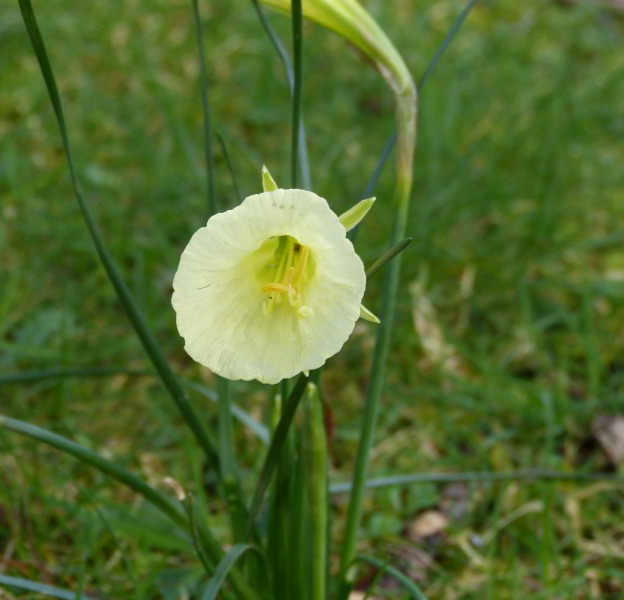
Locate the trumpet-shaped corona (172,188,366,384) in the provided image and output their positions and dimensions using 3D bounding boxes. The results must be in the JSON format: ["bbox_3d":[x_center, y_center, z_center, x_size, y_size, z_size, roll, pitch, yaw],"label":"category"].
[{"bbox_3d":[-0.008,-0.005,0.462,0.043,0.045,0.034,6,9,13],"label":"trumpet-shaped corona"}]

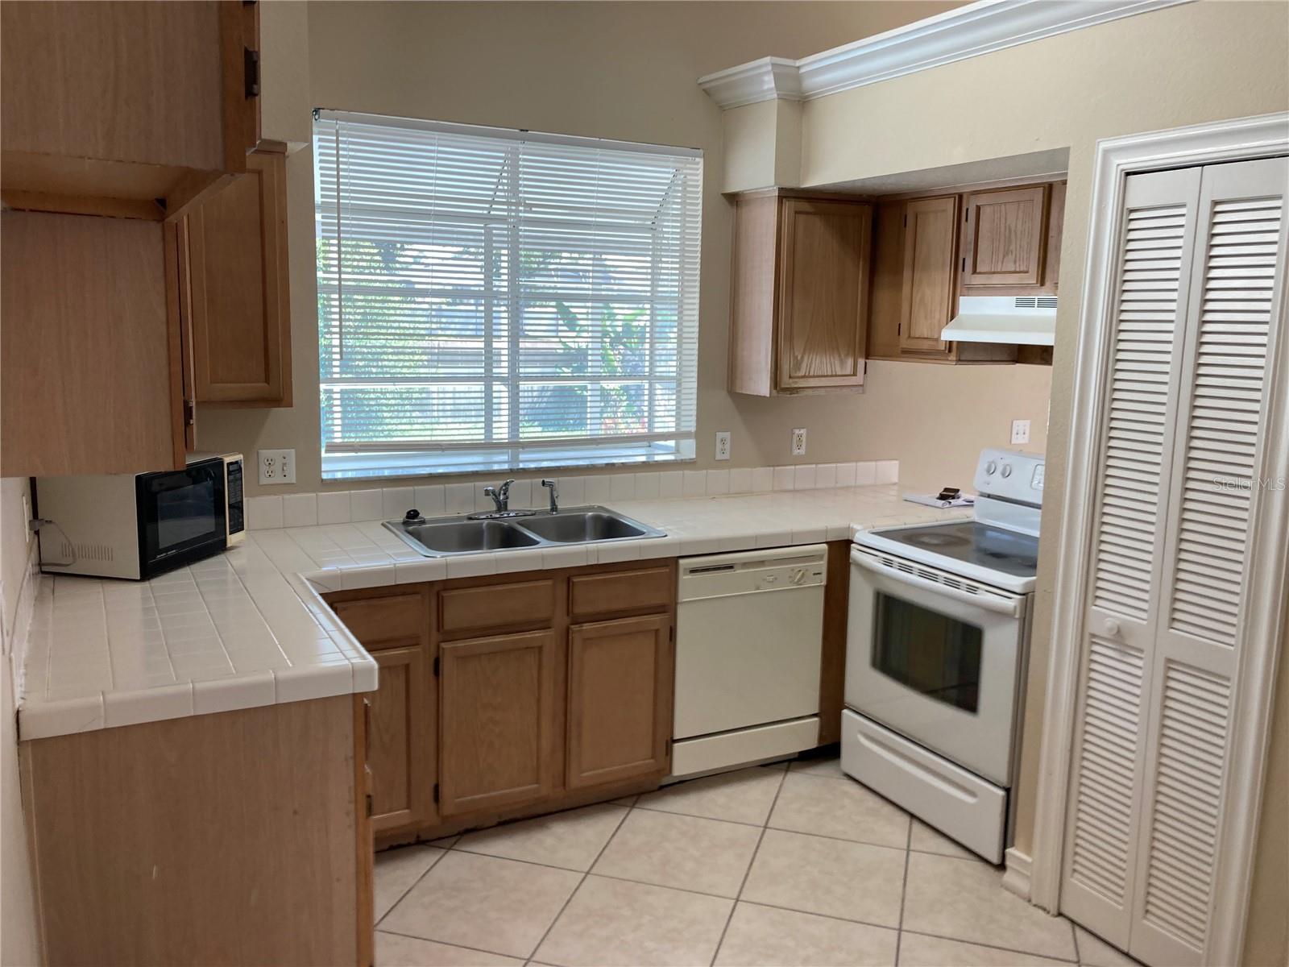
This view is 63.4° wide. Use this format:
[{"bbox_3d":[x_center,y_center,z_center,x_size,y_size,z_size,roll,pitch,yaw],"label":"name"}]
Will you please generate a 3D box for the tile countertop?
[{"bbox_3d":[-0.002,0.229,3.272,3.315,0.060,1.465,-4,10,-28],"label":"tile countertop"}]

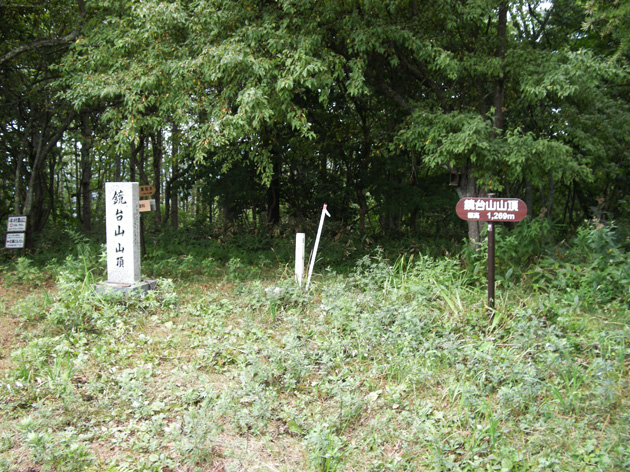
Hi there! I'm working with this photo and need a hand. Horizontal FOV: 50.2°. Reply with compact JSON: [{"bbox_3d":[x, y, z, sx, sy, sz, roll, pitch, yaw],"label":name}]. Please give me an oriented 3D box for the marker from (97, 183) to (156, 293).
[{"bbox_3d":[-2.303,0.036,8.200,0.510,1.320,0.500,0,4,12],"label":"marker"}]

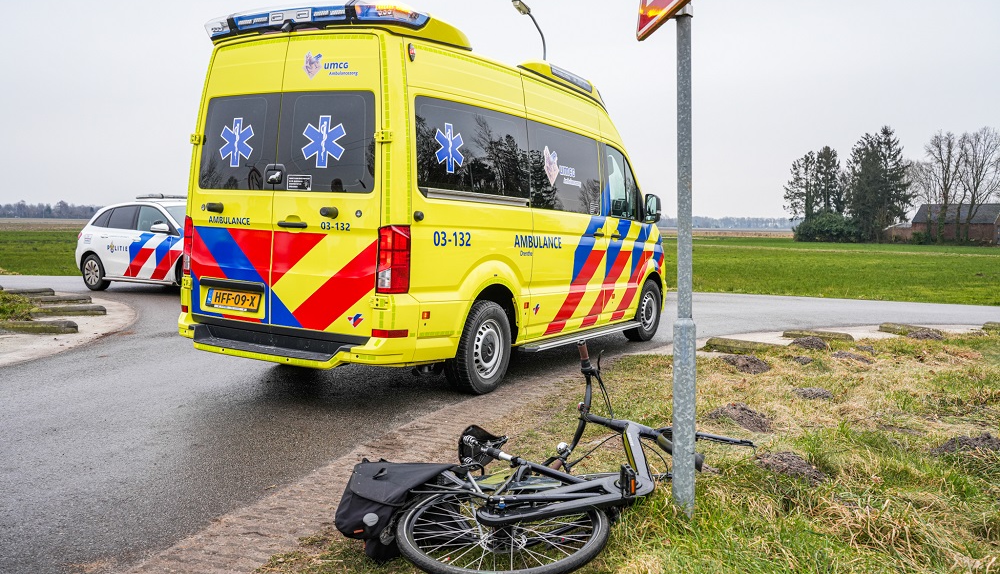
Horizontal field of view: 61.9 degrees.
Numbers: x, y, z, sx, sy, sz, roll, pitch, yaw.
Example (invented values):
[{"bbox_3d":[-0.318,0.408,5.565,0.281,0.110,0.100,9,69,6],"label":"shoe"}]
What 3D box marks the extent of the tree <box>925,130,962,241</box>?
[{"bbox_3d":[52.176,-11.882,98.000,4.600,13.200,4.600,4,5,27],"label":"tree"}]

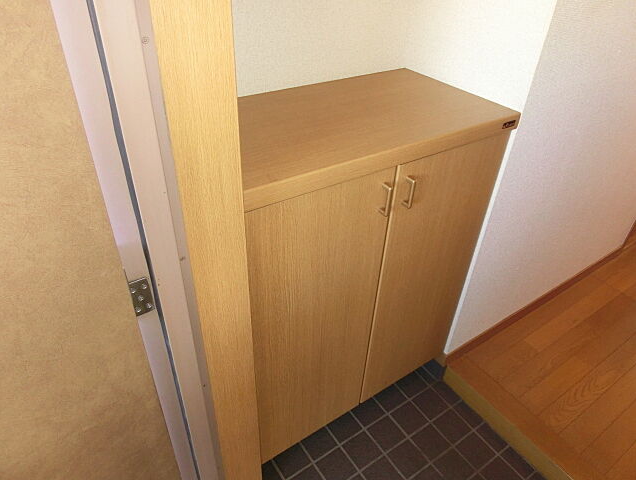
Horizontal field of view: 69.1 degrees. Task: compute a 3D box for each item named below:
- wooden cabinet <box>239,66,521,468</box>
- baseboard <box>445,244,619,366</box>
[{"bbox_3d":[0.043,0.066,1.301,0.742,0.871,0.402,-20,42,-28],"label":"wooden cabinet"},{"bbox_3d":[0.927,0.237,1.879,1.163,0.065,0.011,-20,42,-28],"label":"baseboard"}]

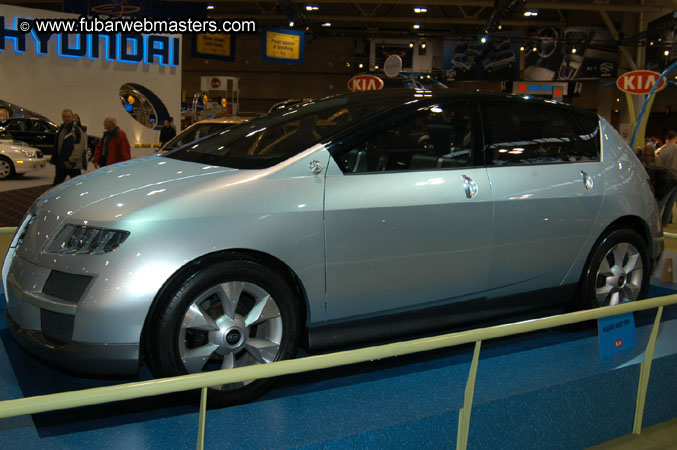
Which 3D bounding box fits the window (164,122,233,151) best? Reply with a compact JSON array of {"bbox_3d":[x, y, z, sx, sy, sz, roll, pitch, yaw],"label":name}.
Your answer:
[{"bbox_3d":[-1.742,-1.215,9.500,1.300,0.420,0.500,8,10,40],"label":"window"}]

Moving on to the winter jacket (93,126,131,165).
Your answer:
[{"bbox_3d":[-4.128,-1.382,12.300,0.420,0.820,0.580,-4,9,-38],"label":"winter jacket"}]

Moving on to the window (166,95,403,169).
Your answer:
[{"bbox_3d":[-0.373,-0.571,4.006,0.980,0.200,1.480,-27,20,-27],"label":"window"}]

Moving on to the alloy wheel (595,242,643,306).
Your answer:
[{"bbox_3d":[1.867,0.366,4.585,0.500,0.500,0.170,-3,9,-32],"label":"alloy wheel"}]

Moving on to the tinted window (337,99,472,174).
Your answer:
[{"bbox_3d":[0.345,-0.461,3.547,0.980,0.400,0.080,-3,-12,-32],"label":"tinted window"}]

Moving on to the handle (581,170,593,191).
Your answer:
[{"bbox_3d":[1.551,-0.278,4.231,0.100,0.120,0.050,-3,9,-32],"label":"handle"}]

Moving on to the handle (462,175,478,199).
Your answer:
[{"bbox_3d":[0.723,-0.211,3.704,0.100,0.125,0.050,-3,9,-32],"label":"handle"}]

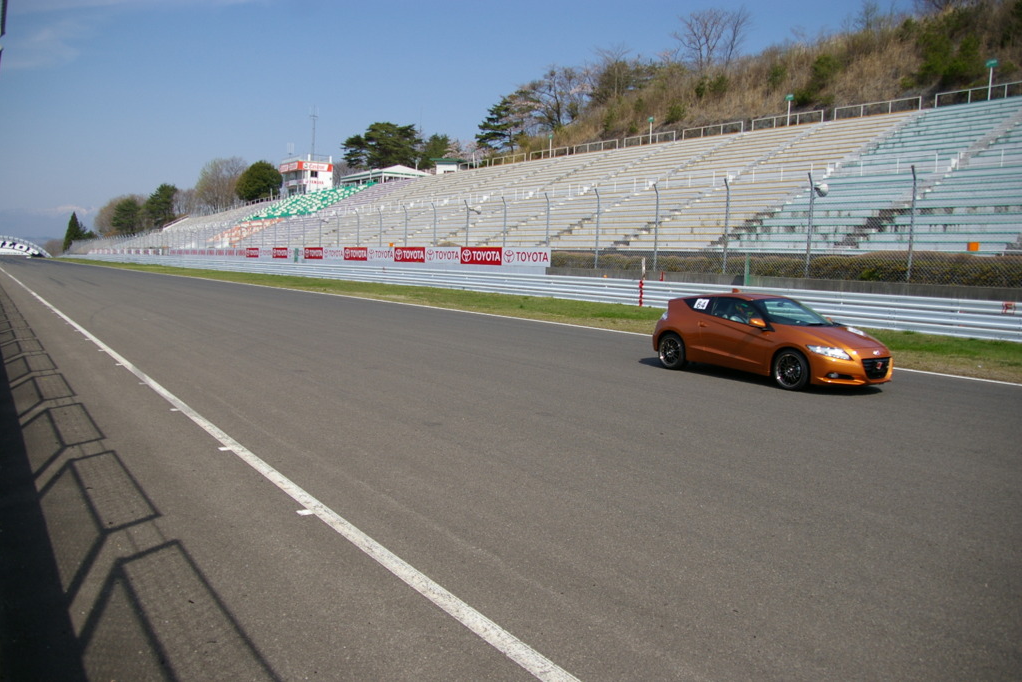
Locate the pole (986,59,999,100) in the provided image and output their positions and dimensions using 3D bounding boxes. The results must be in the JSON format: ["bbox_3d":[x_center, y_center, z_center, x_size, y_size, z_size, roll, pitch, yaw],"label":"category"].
[{"bbox_3d":[27.484,-14.912,44.093,0.250,2.450,0.600,-4,8,-35],"label":"pole"}]

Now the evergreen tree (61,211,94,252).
[{"bbox_3d":[-138.960,-34.753,246.142,9.300,14.000,8.800,-3,7,-29],"label":"evergreen tree"}]

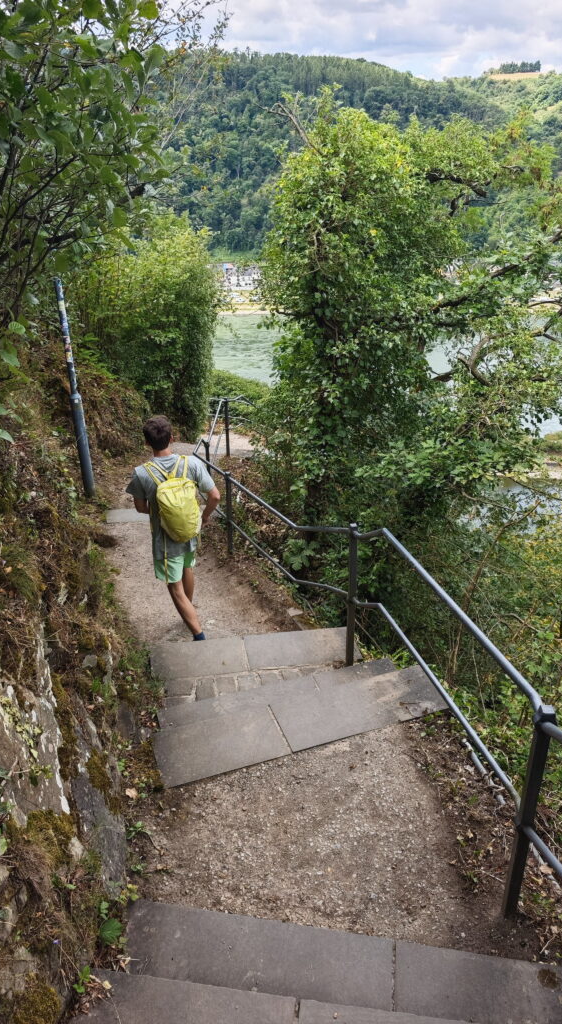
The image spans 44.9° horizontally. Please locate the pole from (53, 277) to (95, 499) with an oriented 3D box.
[{"bbox_3d":[-2.377,-1.345,7.849,0.125,2.600,0.125,-1,25,0],"label":"pole"}]

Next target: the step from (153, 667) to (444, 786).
[{"bbox_3d":[0.150,1.177,3.689,1.614,0.127,0.375,-10,26,-17],"label":"step"}]

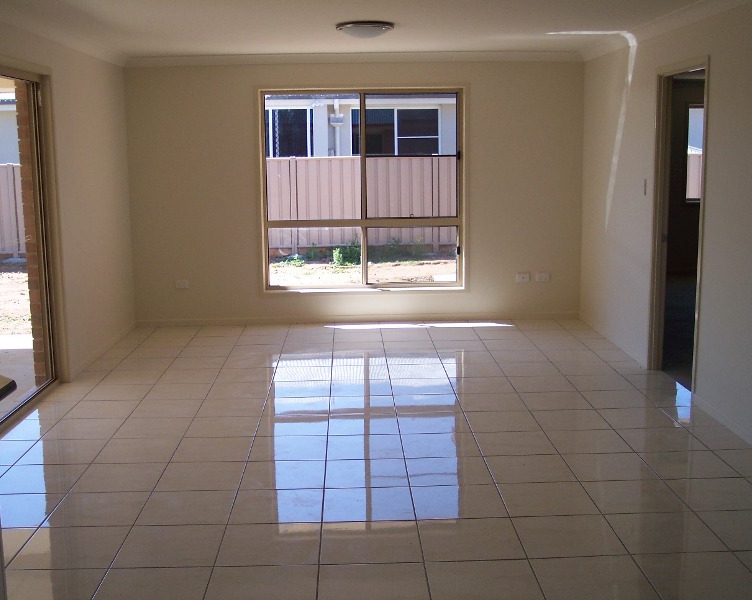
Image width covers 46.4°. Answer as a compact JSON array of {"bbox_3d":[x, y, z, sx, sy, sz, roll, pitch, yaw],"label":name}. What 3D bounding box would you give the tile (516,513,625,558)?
[{"bbox_3d":[0.782,0.962,3.568,0.400,0.010,0.400,-1,10,-2],"label":"tile"}]

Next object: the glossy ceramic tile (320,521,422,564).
[{"bbox_3d":[-0.020,0.977,3.534,0.400,0.010,0.400,-1,10,-2],"label":"glossy ceramic tile"}]

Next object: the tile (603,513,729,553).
[{"bbox_3d":[1.175,0.954,3.588,0.400,0.010,0.400,-1,10,-2],"label":"tile"}]

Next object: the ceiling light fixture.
[{"bbox_3d":[-0.073,-1.865,6.100,0.400,0.085,0.400,-1,10,-2],"label":"ceiling light fixture"}]

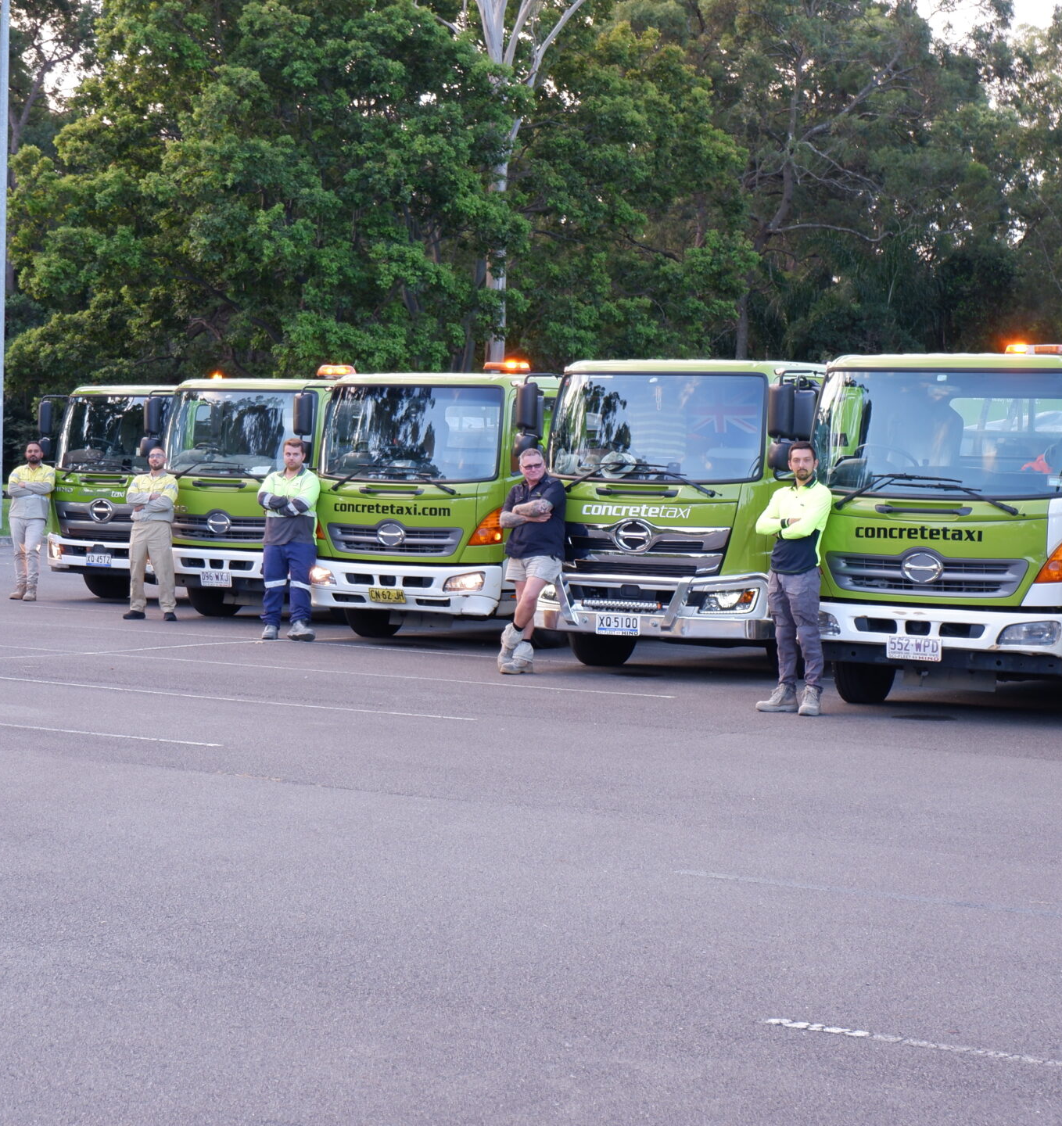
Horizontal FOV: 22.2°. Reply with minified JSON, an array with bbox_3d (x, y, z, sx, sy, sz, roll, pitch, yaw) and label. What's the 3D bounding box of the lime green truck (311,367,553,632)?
[{"bbox_3d":[0.334,-0.528,26.614,2.250,2.500,6.200,3,2,31],"label":"lime green truck"}]

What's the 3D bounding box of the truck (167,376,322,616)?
[{"bbox_3d":[-1.460,-0.666,29.519,2.250,2.500,6.200,3,2,32],"label":"truck"}]

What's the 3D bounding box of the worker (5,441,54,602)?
[{"bbox_3d":[-5.675,-0.479,30.700,0.530,1.790,0.380,2,2,-6],"label":"worker"}]

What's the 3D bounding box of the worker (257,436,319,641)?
[{"bbox_3d":[-2.192,-0.211,24.400,0.540,1.800,0.400,2,2,2],"label":"worker"}]

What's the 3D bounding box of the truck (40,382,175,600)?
[{"bbox_3d":[-3.125,-0.806,32.976,2.250,2.480,6.200,3,2,33],"label":"truck"}]

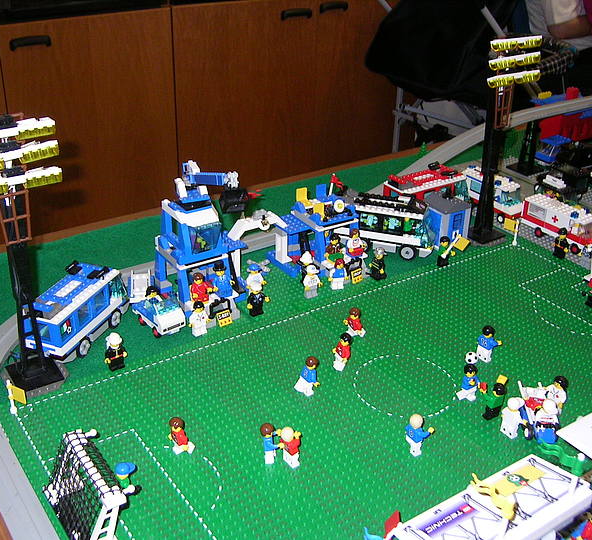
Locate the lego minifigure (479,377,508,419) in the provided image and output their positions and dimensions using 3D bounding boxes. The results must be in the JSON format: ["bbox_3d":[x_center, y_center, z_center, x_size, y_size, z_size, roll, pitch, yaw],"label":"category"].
[{"bbox_3d":[0.191,0.122,0.739,0.026,0.044,0.023,-17,32,-29],"label":"lego minifigure"}]

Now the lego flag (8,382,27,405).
[{"bbox_3d":[-0.273,0.122,0.732,0.020,0.017,0.004,9,29,16],"label":"lego flag"}]

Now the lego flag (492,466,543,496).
[{"bbox_3d":[0.150,0.141,0.501,0.037,0.003,0.012,-17,25,-30],"label":"lego flag"}]

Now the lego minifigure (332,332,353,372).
[{"bbox_3d":[0.050,0.087,0.807,0.017,0.040,0.024,-19,34,-32],"label":"lego minifigure"}]

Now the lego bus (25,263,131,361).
[{"bbox_3d":[-0.243,0.046,0.838,0.048,0.071,0.127,12,30,18],"label":"lego bus"}]

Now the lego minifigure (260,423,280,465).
[{"bbox_3d":[-0.022,0.155,0.678,0.018,0.040,0.024,-1,28,-3],"label":"lego minifigure"}]

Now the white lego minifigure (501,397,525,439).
[{"bbox_3d":[0.209,0.138,0.713,0.019,0.041,0.025,-17,32,-29],"label":"white lego minifigure"}]

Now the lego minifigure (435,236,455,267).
[{"bbox_3d":[0.203,-0.025,1.020,0.025,0.040,0.015,-14,32,-26],"label":"lego minifigure"}]

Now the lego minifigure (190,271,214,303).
[{"bbox_3d":[-0.114,0.018,0.886,0.025,0.034,0.018,-17,32,-29],"label":"lego minifigure"}]

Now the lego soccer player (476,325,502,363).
[{"bbox_3d":[0.211,0.079,0.829,0.019,0.042,0.024,-19,35,-33],"label":"lego soccer player"}]

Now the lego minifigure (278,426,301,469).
[{"bbox_3d":[-0.002,0.157,0.674,0.018,0.041,0.025,-17,32,-29],"label":"lego minifigure"}]

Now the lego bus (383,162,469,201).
[{"bbox_3d":[0.201,-0.111,1.149,0.131,0.071,0.049,-18,34,-32],"label":"lego bus"}]

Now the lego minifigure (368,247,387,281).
[{"bbox_3d":[0.110,-0.010,0.989,0.015,0.041,0.025,-20,35,-33],"label":"lego minifigure"}]

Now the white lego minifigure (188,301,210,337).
[{"bbox_3d":[-0.112,0.056,0.862,0.025,0.041,0.015,-17,32,-29],"label":"white lego minifigure"}]

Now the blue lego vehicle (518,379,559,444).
[{"bbox_3d":[0.235,0.135,0.734,0.033,0.034,0.065,2,28,1],"label":"blue lego vehicle"}]

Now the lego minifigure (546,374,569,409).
[{"bbox_3d":[0.258,0.124,0.740,0.016,0.041,0.025,-17,32,-29],"label":"lego minifigure"}]

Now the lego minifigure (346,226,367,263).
[{"bbox_3d":[0.078,-0.037,0.991,0.025,0.034,0.018,-17,32,-29],"label":"lego minifigure"}]

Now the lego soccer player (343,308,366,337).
[{"bbox_3d":[0.070,0.059,0.862,0.021,0.037,0.024,-16,33,-28],"label":"lego soccer player"}]

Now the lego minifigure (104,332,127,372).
[{"bbox_3d":[-0.194,0.087,0.803,0.025,0.041,0.015,-19,34,-32],"label":"lego minifigure"}]

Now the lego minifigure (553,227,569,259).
[{"bbox_3d":[0.372,-0.039,1.046,0.015,0.041,0.025,-17,32,-29],"label":"lego minifigure"}]

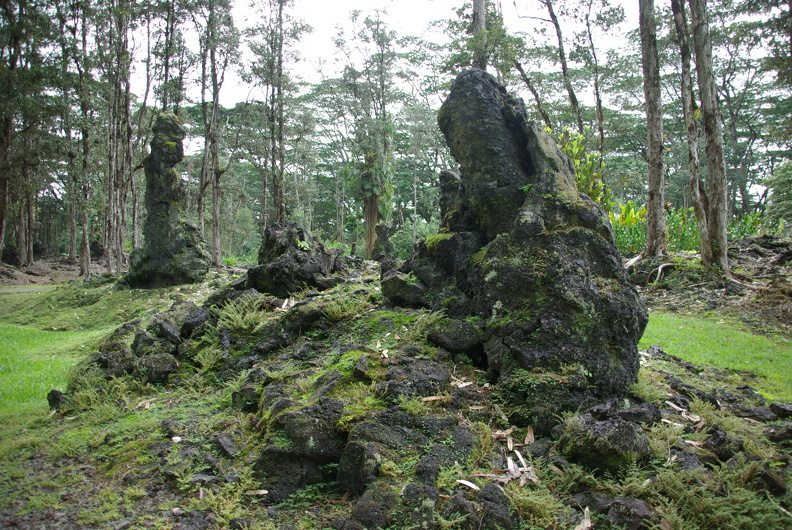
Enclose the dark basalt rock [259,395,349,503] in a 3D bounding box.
[{"bbox_3d":[-0.628,1.212,3.950,0.580,0.560,0.500,0,1,0],"label":"dark basalt rock"}]

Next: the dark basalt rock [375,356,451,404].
[{"bbox_3d":[0.136,0.944,4.900,0.610,0.320,0.450,0,1,0],"label":"dark basalt rock"}]

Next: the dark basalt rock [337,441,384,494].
[{"bbox_3d":[-0.218,1.243,3.650,0.290,0.330,0.290,-1,1,0],"label":"dark basalt rock"}]

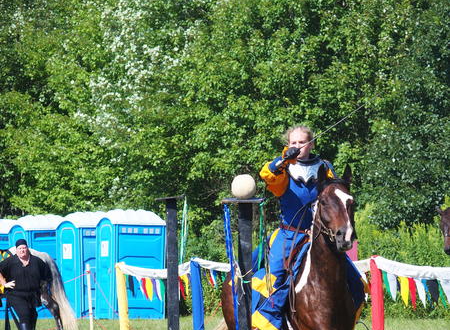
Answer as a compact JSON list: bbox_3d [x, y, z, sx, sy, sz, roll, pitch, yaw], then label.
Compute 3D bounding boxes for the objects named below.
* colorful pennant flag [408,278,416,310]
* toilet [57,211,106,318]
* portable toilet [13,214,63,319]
[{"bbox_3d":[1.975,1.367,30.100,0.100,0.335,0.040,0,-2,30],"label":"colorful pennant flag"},{"bbox_3d":[-2.905,2.174,61.900,1.160,2.300,1.110,1,-2,-23],"label":"toilet"},{"bbox_3d":[-4.052,2.273,63.700,1.160,2.300,1.110,1,-2,-23],"label":"portable toilet"}]

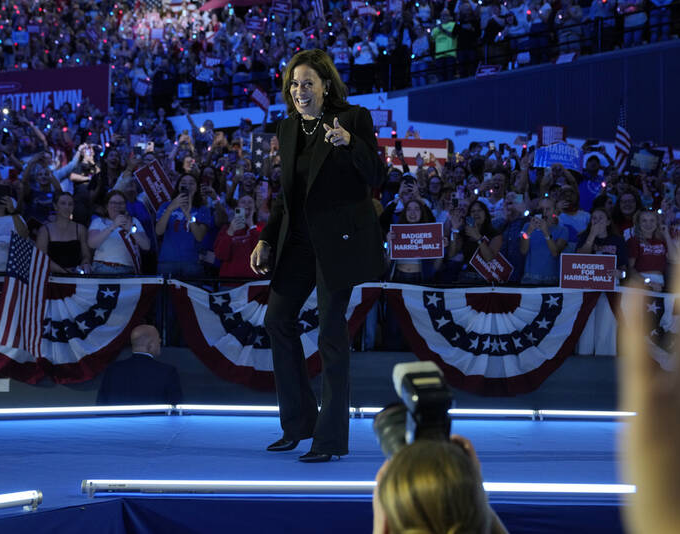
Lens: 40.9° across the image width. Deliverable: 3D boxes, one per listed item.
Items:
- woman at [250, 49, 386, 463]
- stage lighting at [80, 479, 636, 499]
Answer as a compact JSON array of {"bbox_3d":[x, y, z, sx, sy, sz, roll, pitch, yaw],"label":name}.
[{"bbox_3d":[-0.088,-0.055,3.760,0.520,1.670,0.420,-1,-4,30],"label":"woman"},{"bbox_3d":[0.060,0.699,2.880,1.760,0.052,0.050,1,-3,0],"label":"stage lighting"}]

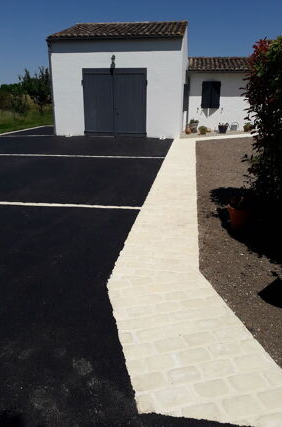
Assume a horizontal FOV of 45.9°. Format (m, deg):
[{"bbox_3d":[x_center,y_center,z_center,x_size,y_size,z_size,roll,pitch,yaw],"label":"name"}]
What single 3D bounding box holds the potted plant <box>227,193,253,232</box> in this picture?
[{"bbox_3d":[1.179,-0.021,3.923,0.300,0.400,0.300,3,20,8],"label":"potted plant"}]

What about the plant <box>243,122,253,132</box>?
[{"bbox_3d":[4.766,-3.807,14.665,0.440,0.400,0.440,3,20,8],"label":"plant"}]

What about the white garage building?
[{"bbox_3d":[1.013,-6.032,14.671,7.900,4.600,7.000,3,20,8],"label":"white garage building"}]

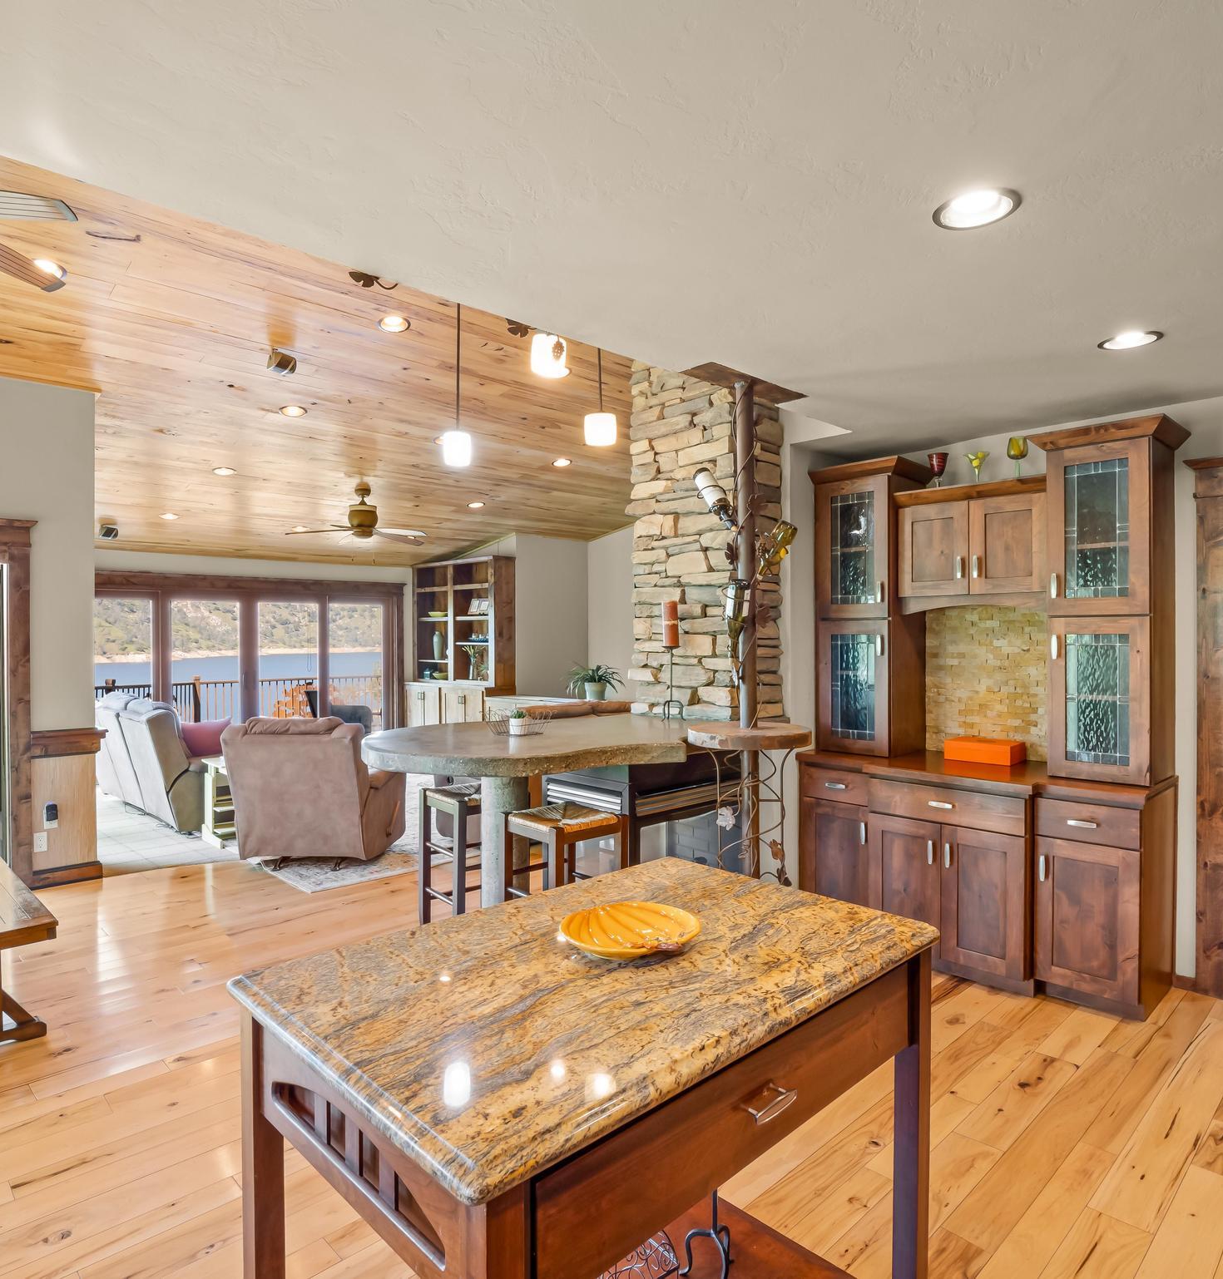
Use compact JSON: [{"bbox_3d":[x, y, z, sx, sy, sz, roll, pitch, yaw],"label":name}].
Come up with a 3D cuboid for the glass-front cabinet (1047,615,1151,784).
[{"bbox_3d":[2.152,0.243,3.400,0.363,0.685,0.376,0,0,-43],"label":"glass-front cabinet"}]

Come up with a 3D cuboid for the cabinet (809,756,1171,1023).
[{"bbox_3d":[1.664,1.032,3.706,0.585,0.883,1.528,-1,0,-43],"label":"cabinet"}]

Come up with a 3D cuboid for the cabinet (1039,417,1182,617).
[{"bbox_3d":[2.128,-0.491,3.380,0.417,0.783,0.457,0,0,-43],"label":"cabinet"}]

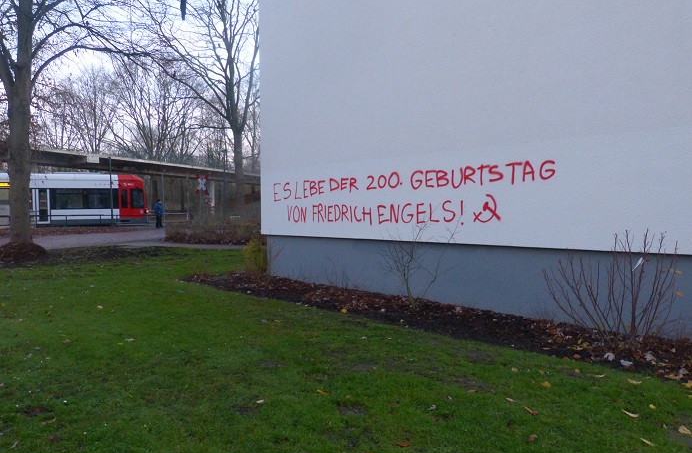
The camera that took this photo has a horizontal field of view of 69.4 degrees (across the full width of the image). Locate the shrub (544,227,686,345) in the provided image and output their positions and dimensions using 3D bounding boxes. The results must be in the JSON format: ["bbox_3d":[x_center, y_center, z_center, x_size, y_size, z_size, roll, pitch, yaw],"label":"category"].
[{"bbox_3d":[3.139,0.724,5.832,1.100,1.280,1.450,-2,2,-44],"label":"shrub"}]

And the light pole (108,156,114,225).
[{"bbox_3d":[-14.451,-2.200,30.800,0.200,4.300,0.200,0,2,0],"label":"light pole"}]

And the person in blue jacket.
[{"bbox_3d":[-11.269,-0.767,30.200,0.520,1.720,0.550,-1,2,-12],"label":"person in blue jacket"}]

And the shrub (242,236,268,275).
[{"bbox_3d":[-2.250,0.722,12.476,0.620,0.980,0.620,0,2,0],"label":"shrub"}]

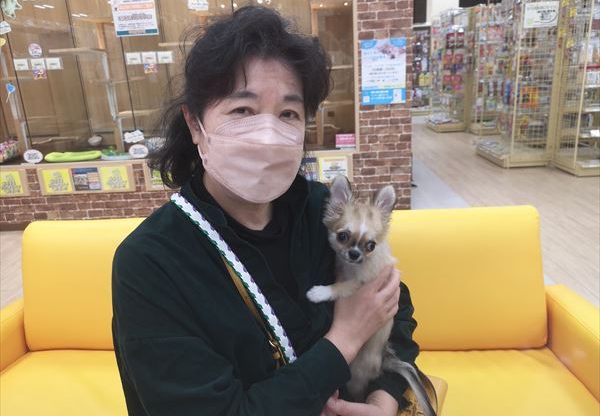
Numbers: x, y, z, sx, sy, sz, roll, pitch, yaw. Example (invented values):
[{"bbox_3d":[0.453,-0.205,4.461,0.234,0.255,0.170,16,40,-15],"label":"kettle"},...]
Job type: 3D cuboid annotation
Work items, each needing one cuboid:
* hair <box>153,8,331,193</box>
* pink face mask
[{"bbox_3d":[-0.082,-0.152,0.676,0.230,0.255,0.225,-4,13,-26],"label":"hair"},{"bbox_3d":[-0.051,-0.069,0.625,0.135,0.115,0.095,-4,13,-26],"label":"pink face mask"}]

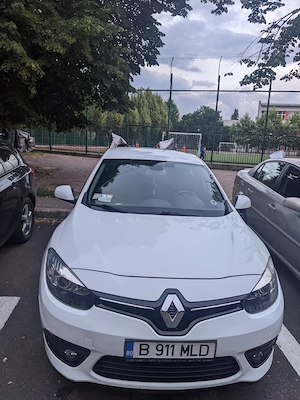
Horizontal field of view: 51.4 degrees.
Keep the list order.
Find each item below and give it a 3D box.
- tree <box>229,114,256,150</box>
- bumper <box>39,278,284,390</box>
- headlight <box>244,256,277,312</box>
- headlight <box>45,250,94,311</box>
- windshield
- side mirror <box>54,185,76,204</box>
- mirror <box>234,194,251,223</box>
[{"bbox_3d":[19.271,-14.062,65.000,5.833,8.333,5.833,3,10,-4],"label":"tree"},{"bbox_3d":[0.106,0.806,2.018,1.750,0.545,0.550,3,10,-4],"label":"bumper"},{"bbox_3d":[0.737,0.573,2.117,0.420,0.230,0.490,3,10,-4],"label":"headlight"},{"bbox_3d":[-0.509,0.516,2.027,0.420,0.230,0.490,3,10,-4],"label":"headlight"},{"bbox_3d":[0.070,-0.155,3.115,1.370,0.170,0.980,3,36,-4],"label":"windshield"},{"bbox_3d":[-0.848,-0.066,3.124,0.220,0.180,0.170,3,10,-4],"label":"side mirror"},{"bbox_3d":[0.965,0.021,3.257,0.220,0.180,0.170,3,10,-4],"label":"mirror"}]

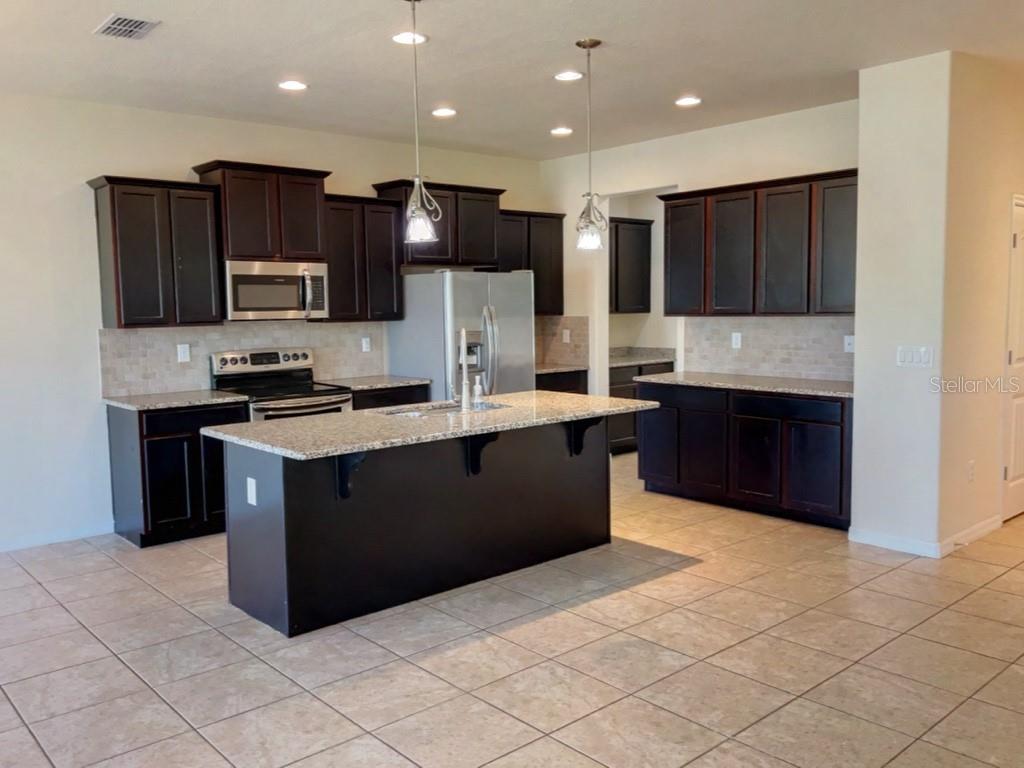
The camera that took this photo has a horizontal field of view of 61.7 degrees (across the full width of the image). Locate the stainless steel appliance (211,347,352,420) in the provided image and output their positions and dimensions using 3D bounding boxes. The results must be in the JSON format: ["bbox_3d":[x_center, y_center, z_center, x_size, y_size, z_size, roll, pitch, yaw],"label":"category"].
[{"bbox_3d":[-1.642,0.359,6.200,0.763,1.172,0.680,-6,7,-41],"label":"stainless steel appliance"}]

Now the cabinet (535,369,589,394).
[{"bbox_3d":[0.221,0.336,7.806,0.800,0.890,0.620,-5,7,-42],"label":"cabinet"}]

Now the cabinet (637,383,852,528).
[{"bbox_3d":[1.807,0.455,6.333,0.585,0.885,1.780,-5,7,-42],"label":"cabinet"}]

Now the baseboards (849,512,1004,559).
[{"bbox_3d":[2.676,0.917,5.511,1.035,0.095,0.555,-5,7,-42],"label":"baseboards"}]

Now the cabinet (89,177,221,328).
[{"bbox_3d":[-2.306,-0.833,5.601,0.725,0.923,0.360,-5,7,-42],"label":"cabinet"}]

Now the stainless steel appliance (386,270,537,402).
[{"bbox_3d":[-0.384,-0.020,6.987,0.940,1.765,0.800,-5,7,-42],"label":"stainless steel appliance"}]

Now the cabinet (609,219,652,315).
[{"bbox_3d":[0.956,-1.146,8.534,1.110,0.910,0.350,-5,7,-42],"label":"cabinet"}]

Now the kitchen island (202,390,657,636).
[{"bbox_3d":[-0.319,0.619,4.686,2.360,0.914,1.090,-5,7,-42],"label":"kitchen island"}]

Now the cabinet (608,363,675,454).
[{"bbox_3d":[1.017,0.252,8.614,1.150,0.890,0.580,-5,7,-42],"label":"cabinet"}]

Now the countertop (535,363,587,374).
[{"bbox_3d":[0.199,-0.130,7.858,0.800,0.040,0.648,-6,7,-41],"label":"countertop"}]

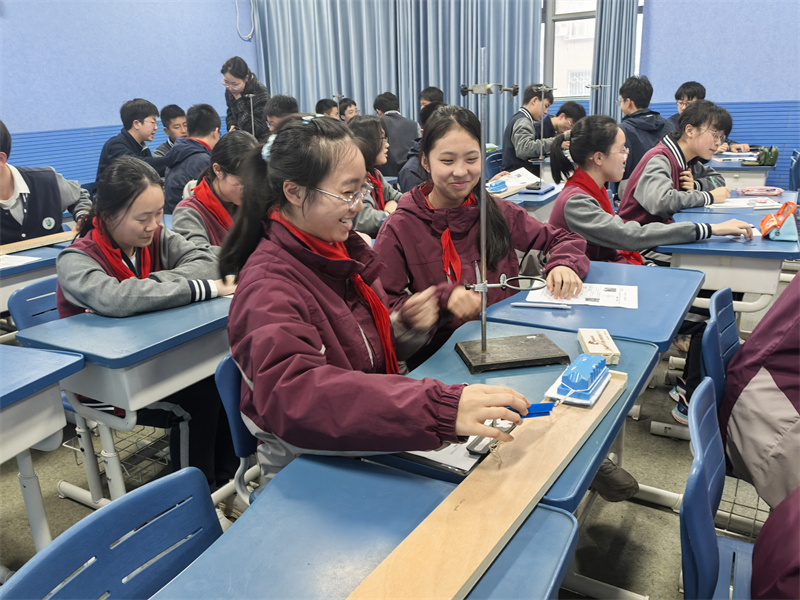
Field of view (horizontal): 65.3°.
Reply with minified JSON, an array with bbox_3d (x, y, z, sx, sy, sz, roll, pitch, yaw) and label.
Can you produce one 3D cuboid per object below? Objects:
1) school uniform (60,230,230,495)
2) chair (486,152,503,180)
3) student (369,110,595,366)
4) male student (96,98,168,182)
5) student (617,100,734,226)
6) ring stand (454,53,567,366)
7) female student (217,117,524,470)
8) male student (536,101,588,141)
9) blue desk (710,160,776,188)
[{"bbox_3d":[-0.799,0.192,2.011,0.600,0.892,0.520,11,23,36],"label":"school uniform"},{"bbox_3d":[0.875,-0.737,4.953,0.450,0.790,0.400,7,20,25],"label":"chair"},{"bbox_3d":[0.223,0.118,1.685,0.540,1.235,0.560,-16,22,-35],"label":"student"},{"bbox_3d":[-1.401,-0.547,3.750,0.680,1.270,0.500,1,18,8],"label":"male student"},{"bbox_3d":[1.196,-0.256,2.753,0.600,1.172,0.500,9,21,31],"label":"student"},{"bbox_3d":[0.216,-0.162,1.182,0.210,0.600,0.140,-7,19,-13],"label":"ring stand"},{"bbox_3d":[-0.053,0.278,1.259,0.650,1.250,0.500,7,20,25],"label":"female student"},{"bbox_3d":[1.024,-0.828,4.523,0.650,1.150,0.480,9,21,31],"label":"male student"},{"bbox_3d":[2.262,-0.559,4.295,0.450,0.750,0.645,7,20,25],"label":"blue desk"}]

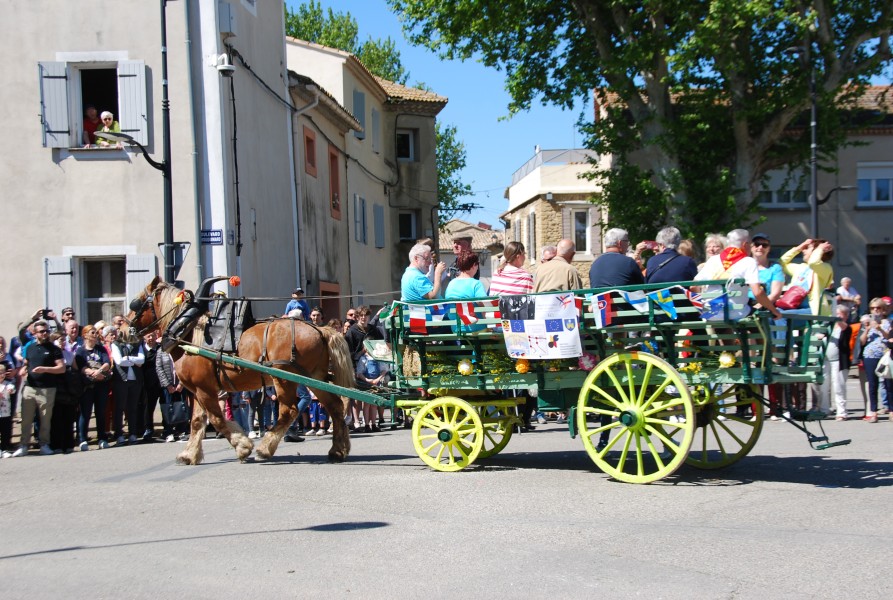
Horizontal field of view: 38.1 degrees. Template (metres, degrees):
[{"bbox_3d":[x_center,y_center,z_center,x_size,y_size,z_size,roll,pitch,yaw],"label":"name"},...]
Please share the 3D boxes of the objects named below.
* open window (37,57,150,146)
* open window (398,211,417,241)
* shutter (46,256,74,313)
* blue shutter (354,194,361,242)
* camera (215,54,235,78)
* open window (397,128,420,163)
[{"bbox_3d":[-5.515,-3.062,20.200,1.700,1.400,0.280,-1,1,0],"label":"open window"},{"bbox_3d":[-1.149,-2.224,38.600,0.660,0.920,0.150,-2,1,-25],"label":"open window"},{"bbox_3d":[-6.024,-0.008,20.100,0.450,1.380,0.060,-1,1,-5],"label":"shutter"},{"bbox_3d":[-2.313,-2.118,33.600,0.060,1.250,0.500,-1,1,13],"label":"blue shutter"},{"bbox_3d":[-3.434,-3.612,20.000,0.310,0.370,0.320,-2,1,-37],"label":"camera"},{"bbox_3d":[-1.164,-4.613,38.600,0.740,1.010,0.160,-2,1,-25],"label":"open window"}]

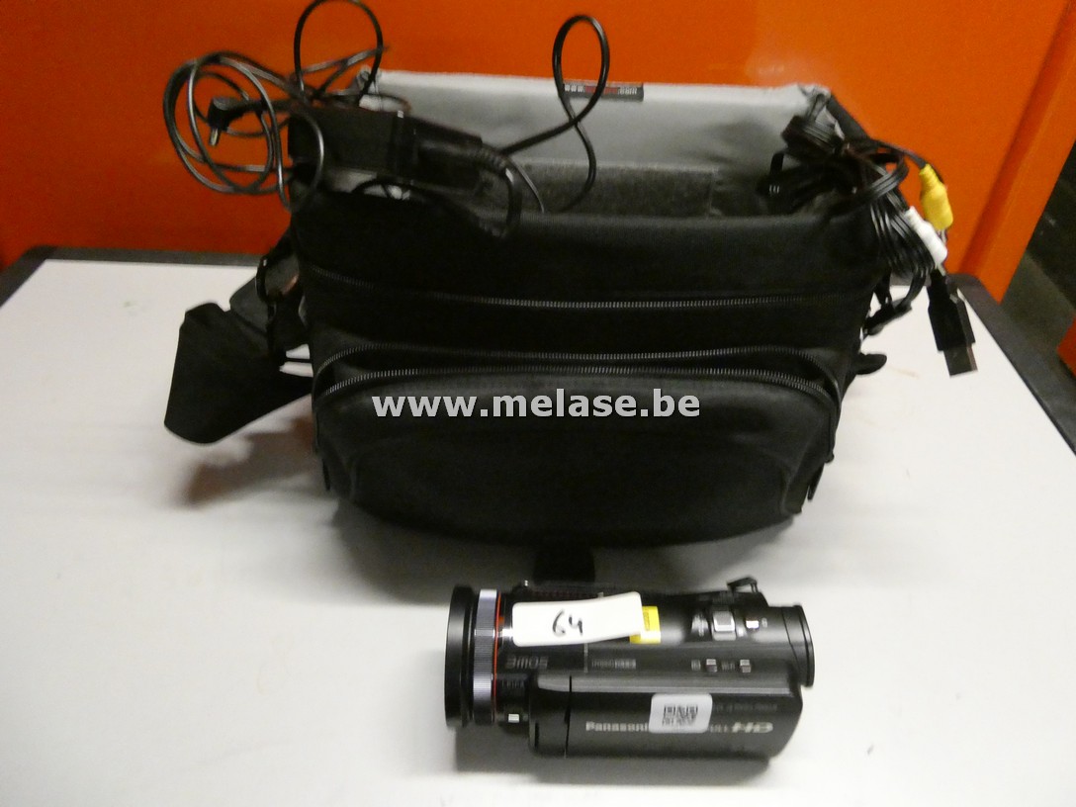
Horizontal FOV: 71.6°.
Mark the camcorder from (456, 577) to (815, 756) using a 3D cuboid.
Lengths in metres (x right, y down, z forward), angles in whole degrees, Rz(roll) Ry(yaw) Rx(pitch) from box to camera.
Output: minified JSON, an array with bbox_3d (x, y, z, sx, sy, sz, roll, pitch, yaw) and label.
[{"bbox_3d":[0.038,0.111,0.320,0.149,0.070,0.070,1,42,-1],"label":"camcorder"}]

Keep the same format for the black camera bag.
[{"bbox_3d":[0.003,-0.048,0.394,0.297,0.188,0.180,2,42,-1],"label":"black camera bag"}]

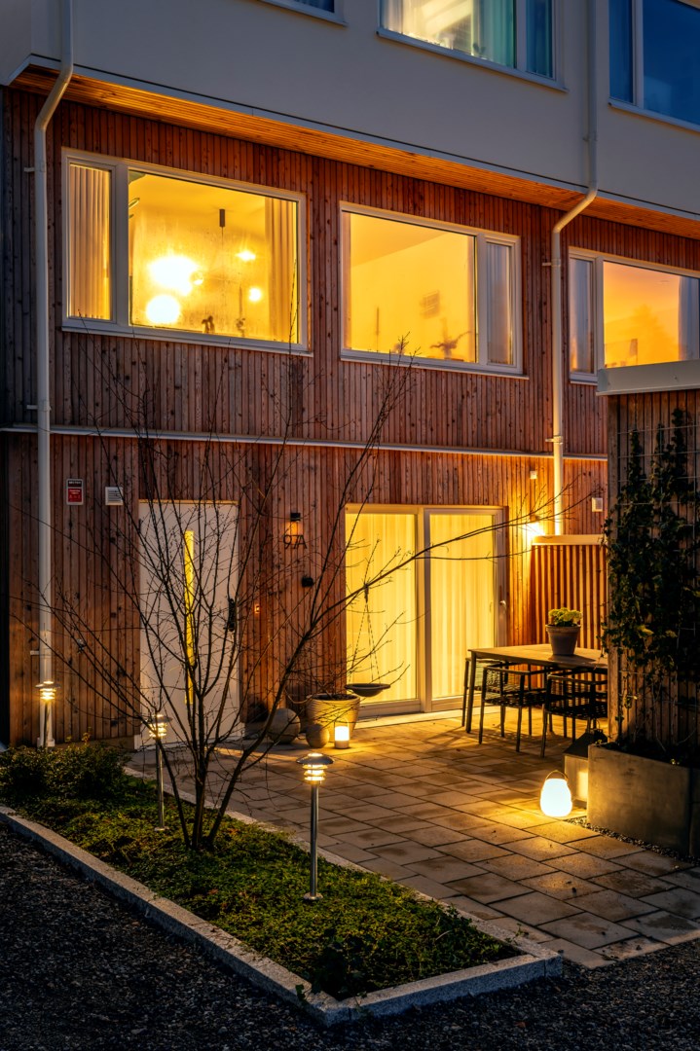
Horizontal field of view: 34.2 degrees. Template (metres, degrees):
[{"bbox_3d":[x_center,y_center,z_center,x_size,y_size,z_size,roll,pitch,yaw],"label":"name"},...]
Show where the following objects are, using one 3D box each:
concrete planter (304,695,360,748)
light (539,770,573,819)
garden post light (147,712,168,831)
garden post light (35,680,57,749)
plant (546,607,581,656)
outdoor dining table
[{"bbox_3d":[-0.144,1.681,9.900,0.468,0.375,0.468,0,-1,0],"label":"concrete planter"},{"bbox_3d":[1.331,1.722,7.330,0.208,0.288,0.208,0,-1,0],"label":"light"},{"bbox_3d":[-1.162,1.512,6.970,0.183,0.704,0.183,0,-1,-34],"label":"garden post light"},{"bbox_3d":[-2.257,1.526,8.500,0.183,0.703,0.183,0,-1,-34],"label":"garden post light"},{"bbox_3d":[1.872,0.929,9.980,0.310,0.405,0.310,0,-1,0],"label":"plant"},{"bbox_3d":[2.054,1.494,9.758,0.930,0.740,2.200,0,-1,-34],"label":"outdoor dining table"}]

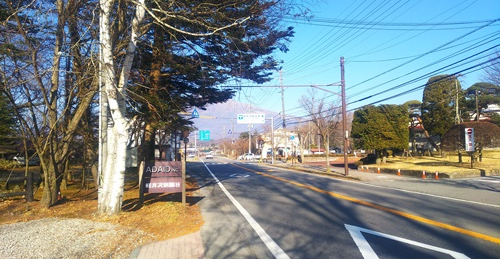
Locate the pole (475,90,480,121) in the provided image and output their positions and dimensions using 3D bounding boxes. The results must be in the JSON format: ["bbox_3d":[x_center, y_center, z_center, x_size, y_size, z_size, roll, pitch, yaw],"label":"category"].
[{"bbox_3d":[25.608,-0.864,42.242,0.280,7.110,0.280,0,-4,-8],"label":"pole"}]

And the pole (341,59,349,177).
[{"bbox_3d":[6.062,-0.874,23.959,0.250,7.620,0.250,0,-4,-8],"label":"pole"}]

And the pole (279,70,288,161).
[{"bbox_3d":[5.059,-2.015,54.461,0.400,13.550,0.400,0,-4,-8],"label":"pole"}]

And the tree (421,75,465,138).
[{"bbox_3d":[21.677,-1.778,42.304,4.900,8.950,4.800,0,-4,-8],"label":"tree"}]

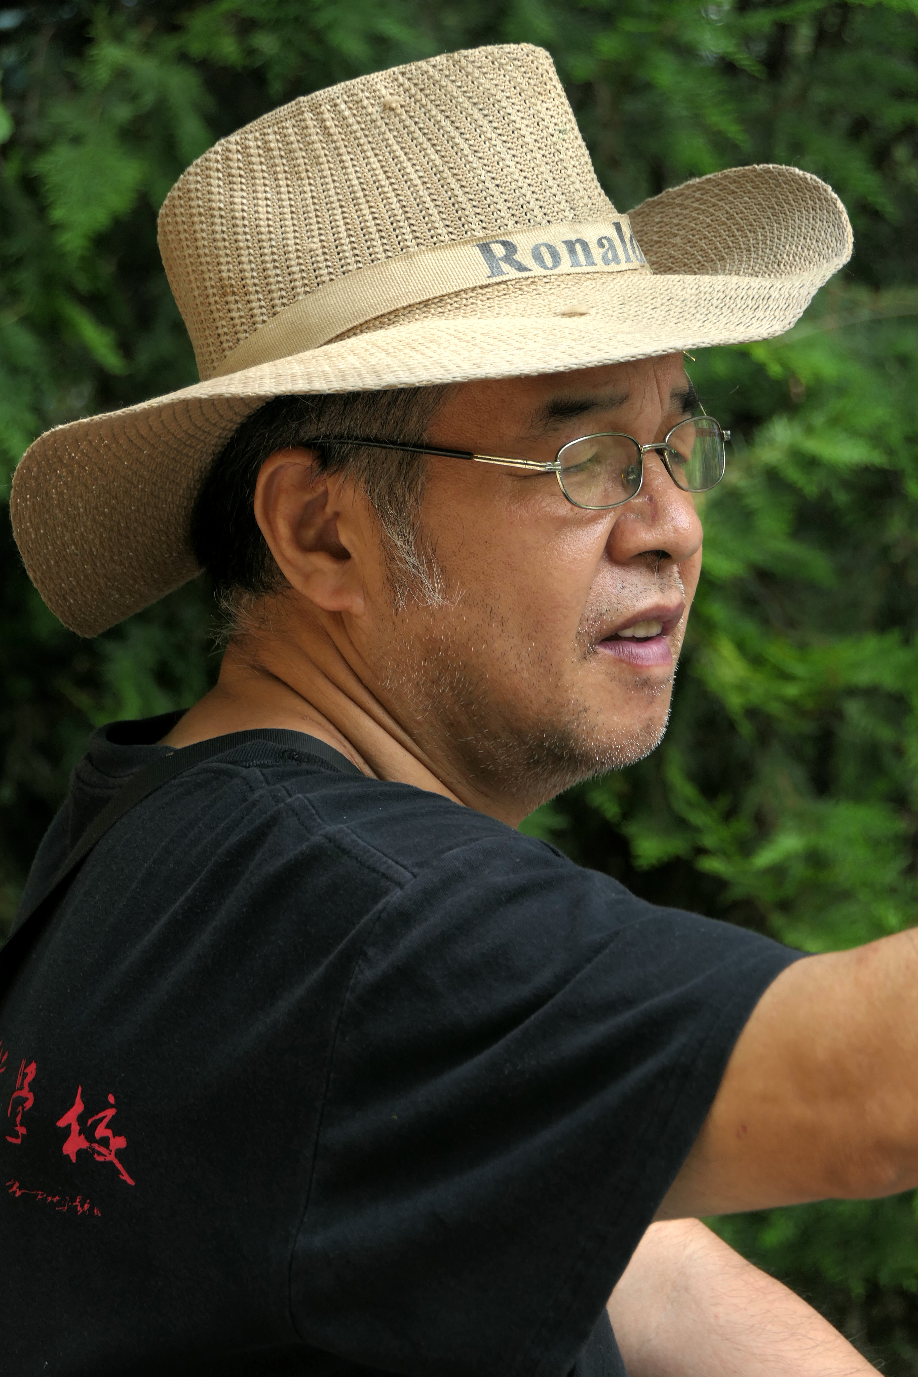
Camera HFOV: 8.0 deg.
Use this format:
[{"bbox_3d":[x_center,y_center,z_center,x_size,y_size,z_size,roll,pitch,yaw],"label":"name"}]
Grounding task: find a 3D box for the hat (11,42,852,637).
[{"bbox_3d":[-0.023,-0.151,2.570,0.350,0.185,0.325,-14,5,35],"label":"hat"}]

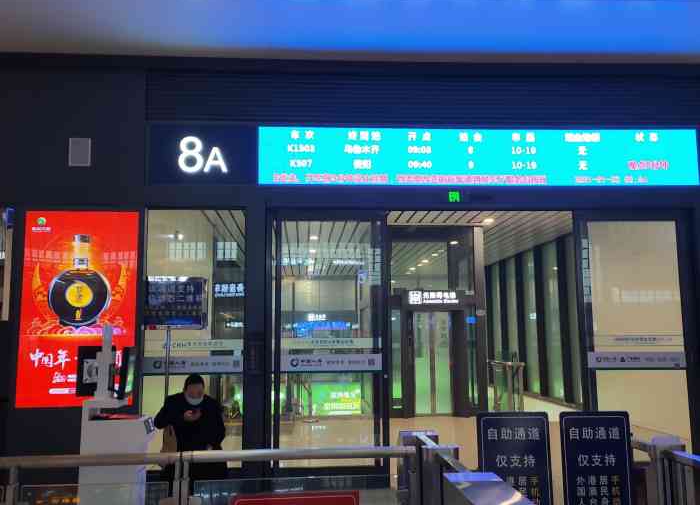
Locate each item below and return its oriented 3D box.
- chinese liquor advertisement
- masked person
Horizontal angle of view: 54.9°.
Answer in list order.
[{"bbox_3d":[-2.670,0.539,6.643,1.098,1.916,0.060,0,-7,-4],"label":"chinese liquor advertisement"},{"bbox_3d":[-1.397,1.710,5.857,0.620,1.260,0.750,1,-7,-12],"label":"masked person"}]

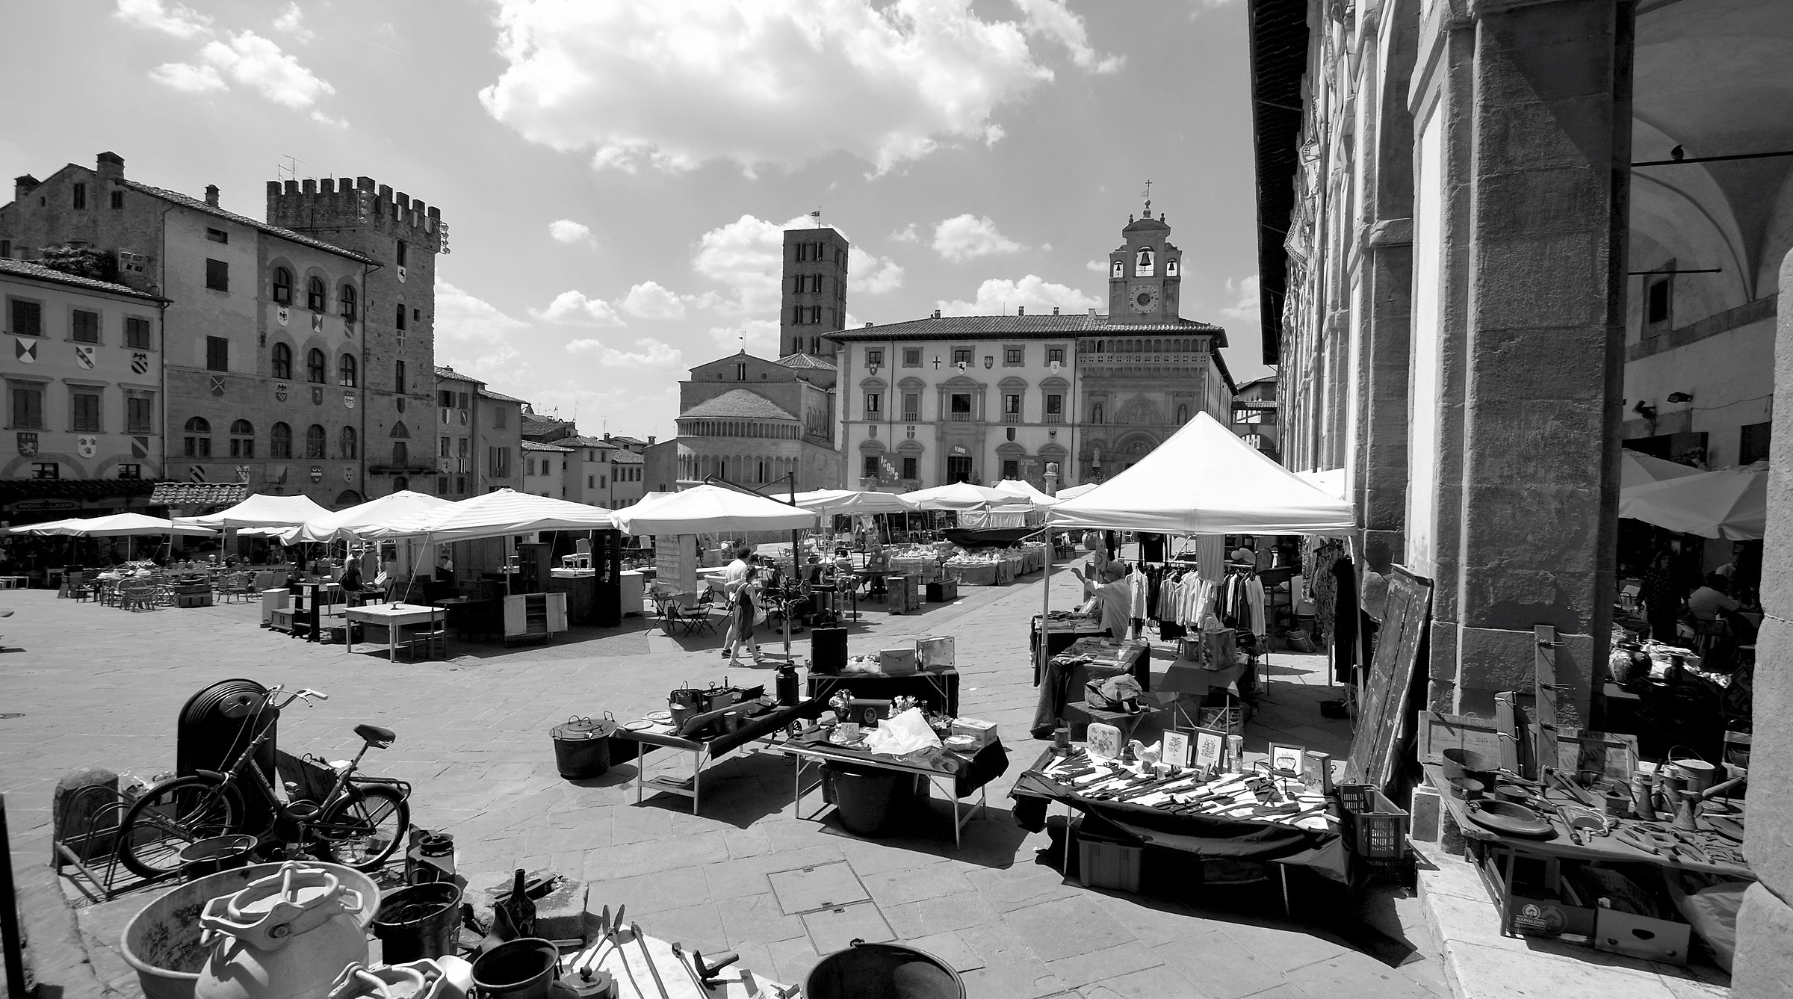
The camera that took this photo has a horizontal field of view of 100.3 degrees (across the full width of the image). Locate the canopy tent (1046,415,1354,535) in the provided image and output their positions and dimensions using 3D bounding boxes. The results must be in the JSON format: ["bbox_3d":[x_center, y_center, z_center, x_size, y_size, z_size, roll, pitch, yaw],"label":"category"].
[{"bbox_3d":[3.768,-0.382,9.283,3.000,1.380,3.000,2,1,25],"label":"canopy tent"}]

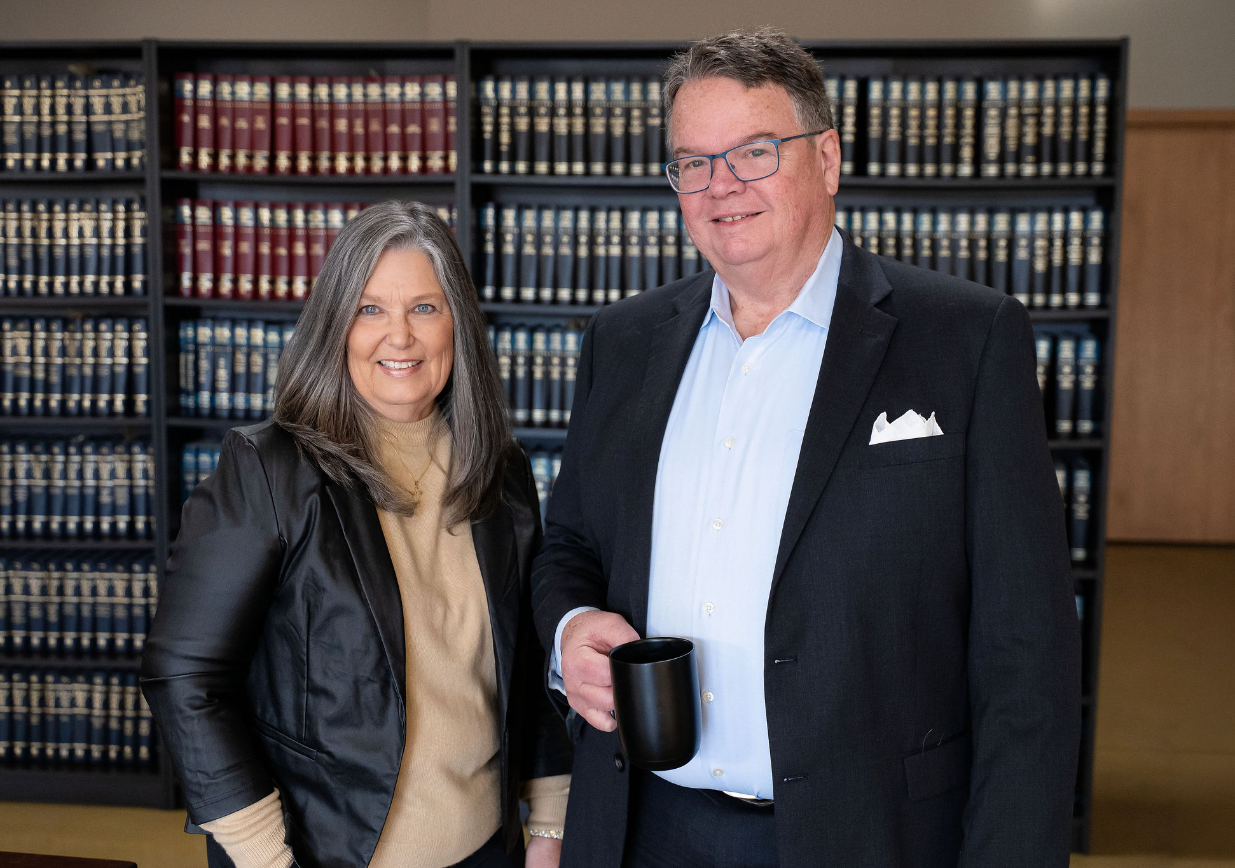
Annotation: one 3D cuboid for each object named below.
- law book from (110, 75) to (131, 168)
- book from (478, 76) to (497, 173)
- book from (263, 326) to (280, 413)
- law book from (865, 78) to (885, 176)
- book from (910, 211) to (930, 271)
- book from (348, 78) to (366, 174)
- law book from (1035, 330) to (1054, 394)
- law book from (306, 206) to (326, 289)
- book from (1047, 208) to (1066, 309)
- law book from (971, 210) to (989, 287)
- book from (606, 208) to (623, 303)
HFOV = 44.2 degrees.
[{"bbox_3d":[-1.301,-0.826,4.078,0.046,0.246,0.175,1,7,5],"label":"law book"},{"bbox_3d":[-0.320,-0.788,3.940,0.044,0.255,0.170,1,7,5],"label":"book"},{"bbox_3d":[-0.907,-0.177,4.119,0.046,0.248,0.175,1,7,5],"label":"book"},{"bbox_3d":[0.649,-0.771,3.870,0.048,0.249,0.178,1,7,5],"label":"law book"},{"bbox_3d":[0.763,-0.450,3.867,0.046,0.254,0.178,1,7,6],"label":"book"},{"bbox_3d":[-0.661,-0.799,3.995,0.050,0.249,0.178,1,7,5],"label":"book"},{"bbox_3d":[1.062,-0.133,3.881,0.045,0.256,0.185,5,7,5],"label":"law book"},{"bbox_3d":[-0.769,-0.486,4.020,0.047,0.249,0.170,1,7,5],"label":"law book"},{"bbox_3d":[1.101,-0.443,3.865,0.048,0.249,0.178,1,7,5],"label":"book"},{"bbox_3d":[0.907,-0.447,3.853,0.044,0.254,0.178,1,7,6],"label":"law book"},{"bbox_3d":[-0.001,-0.465,3.970,0.045,0.249,0.178,1,7,5],"label":"book"}]

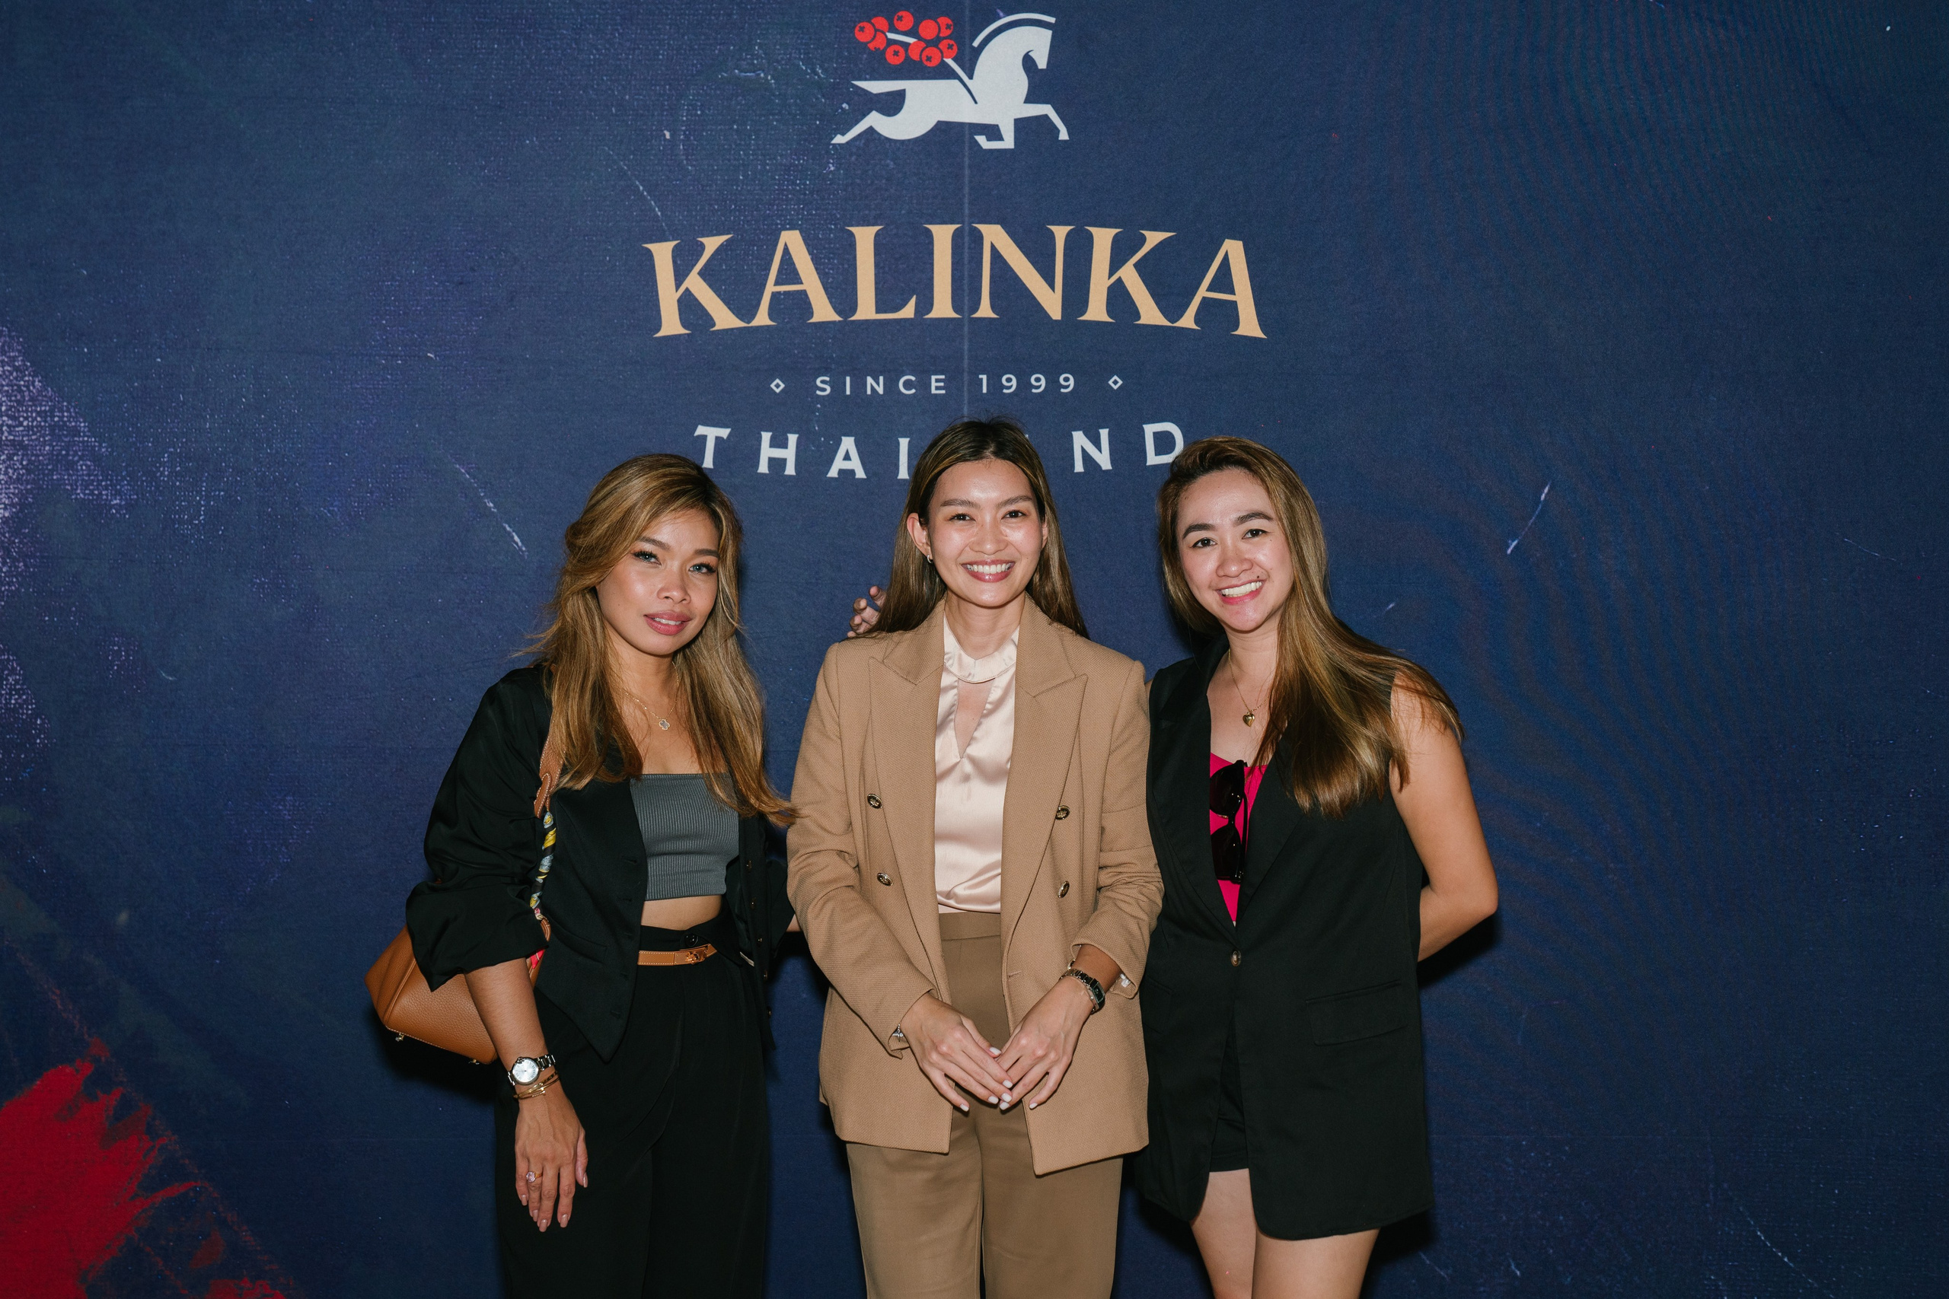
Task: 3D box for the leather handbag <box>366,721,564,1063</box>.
[{"bbox_3d":[-0.567,0.231,3.660,0.160,0.430,0.270,16,-3,-16],"label":"leather handbag"}]

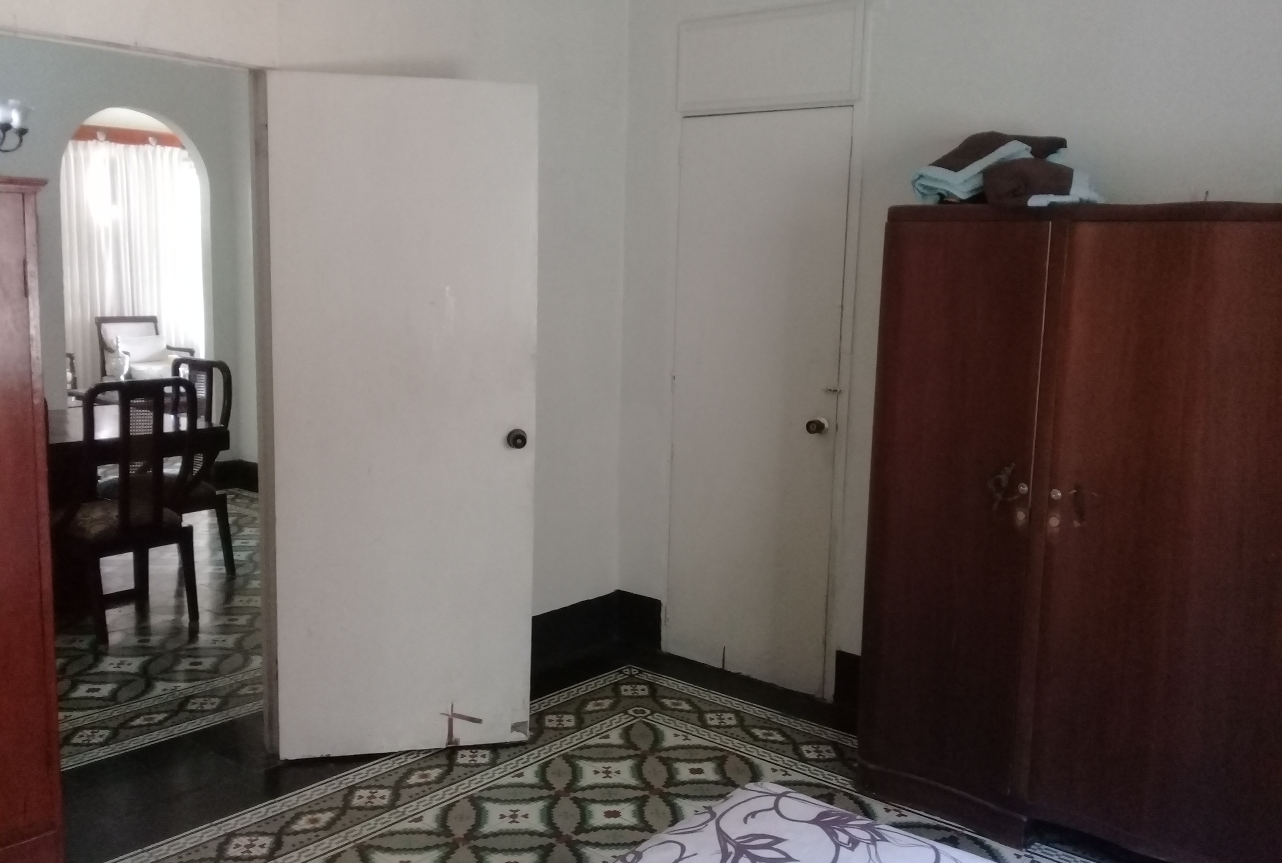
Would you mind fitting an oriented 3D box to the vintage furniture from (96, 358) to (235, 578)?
[{"bbox_3d":[-2.357,0.205,5.671,0.500,1.060,0.520,8,10,39],"label":"vintage furniture"}]

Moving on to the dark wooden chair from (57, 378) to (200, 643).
[{"bbox_3d":[-2.256,0.301,4.956,0.520,1.060,0.500,8,10,39],"label":"dark wooden chair"}]

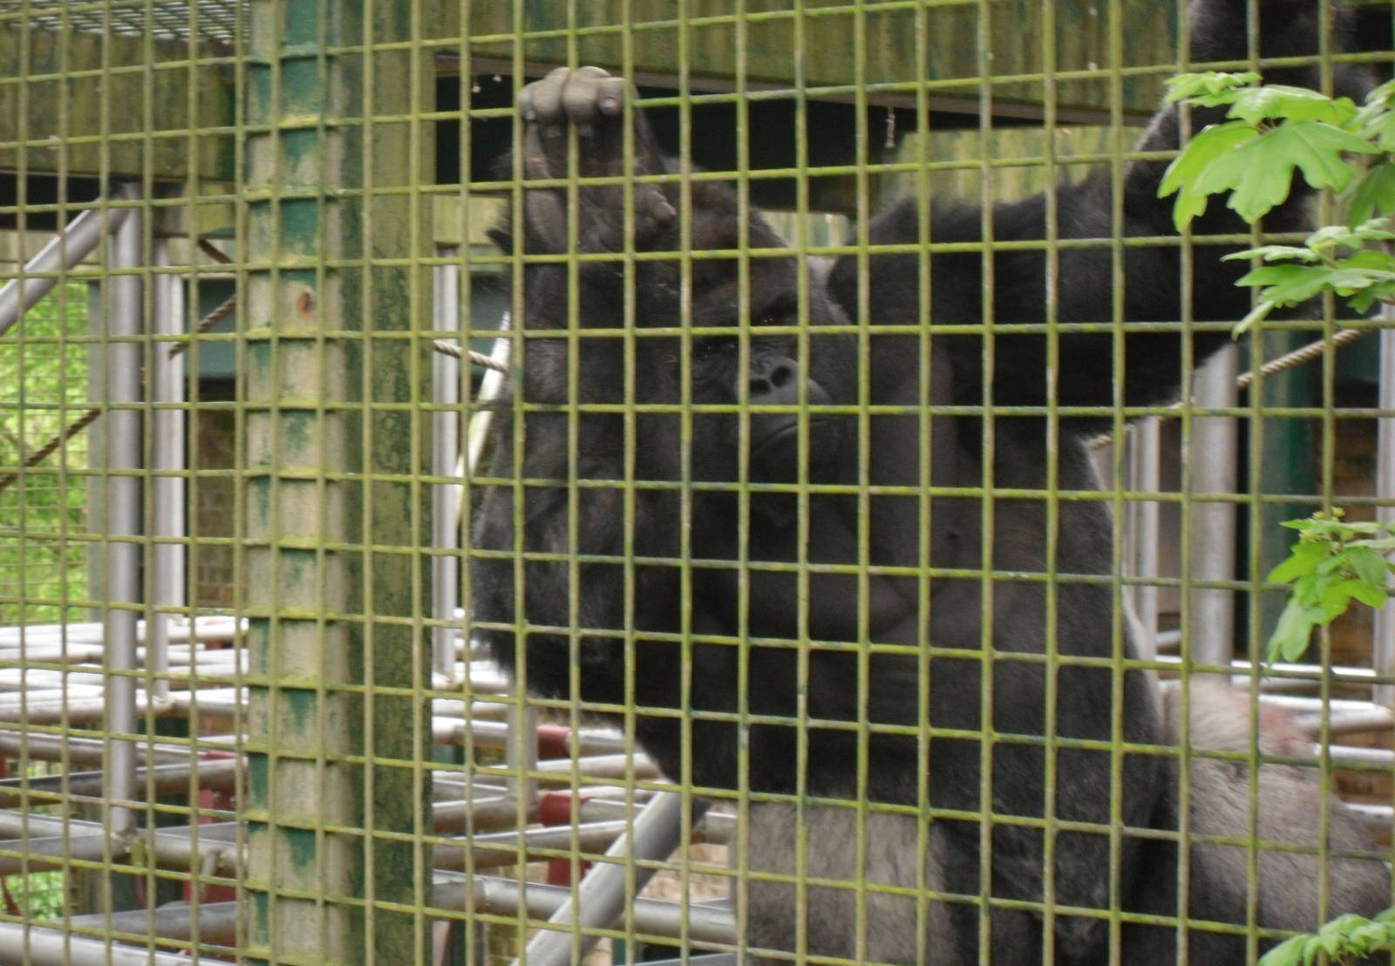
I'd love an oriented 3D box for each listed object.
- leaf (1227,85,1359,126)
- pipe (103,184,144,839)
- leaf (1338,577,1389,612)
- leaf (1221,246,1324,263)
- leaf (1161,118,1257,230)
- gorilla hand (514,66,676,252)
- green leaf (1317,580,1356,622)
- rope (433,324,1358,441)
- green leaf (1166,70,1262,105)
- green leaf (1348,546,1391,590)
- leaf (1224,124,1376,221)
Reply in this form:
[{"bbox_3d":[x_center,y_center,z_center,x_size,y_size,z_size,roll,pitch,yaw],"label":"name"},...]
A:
[{"bbox_3d":[0.387,-0.245,2.750,0.086,0.025,0.060,0,1,8],"label":"leaf"},{"bbox_3d":[-0.934,0.046,6.900,0.050,1.060,0.050,0,1,-7],"label":"pipe"},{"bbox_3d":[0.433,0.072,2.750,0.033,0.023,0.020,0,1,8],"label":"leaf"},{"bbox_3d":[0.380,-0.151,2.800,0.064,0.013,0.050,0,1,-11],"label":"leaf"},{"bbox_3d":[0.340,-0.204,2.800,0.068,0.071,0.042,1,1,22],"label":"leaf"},{"bbox_3d":[-0.102,-0.320,4.170,0.140,0.183,0.110,1,1,27],"label":"gorilla hand"},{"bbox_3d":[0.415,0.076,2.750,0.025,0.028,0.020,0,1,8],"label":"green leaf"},{"bbox_3d":[0.363,-0.178,7.400,1.660,0.200,0.120,0,1,0],"label":"rope"},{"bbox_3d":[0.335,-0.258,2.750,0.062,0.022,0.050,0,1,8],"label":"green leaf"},{"bbox_3d":[0.445,0.057,2.800,0.032,0.030,0.024,0,1,-11],"label":"green leaf"},{"bbox_3d":[0.387,-0.202,2.750,0.103,0.065,0.040,0,1,8],"label":"leaf"}]

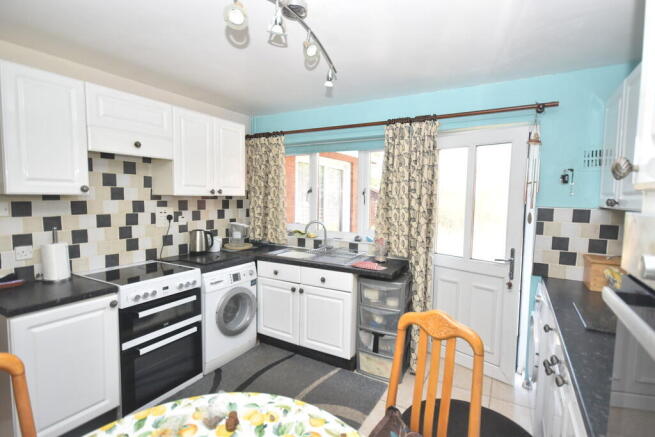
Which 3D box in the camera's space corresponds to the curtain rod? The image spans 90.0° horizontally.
[{"bbox_3d":[0.335,-0.855,2.973,2.887,0.048,0.055,3,5,30],"label":"curtain rod"}]

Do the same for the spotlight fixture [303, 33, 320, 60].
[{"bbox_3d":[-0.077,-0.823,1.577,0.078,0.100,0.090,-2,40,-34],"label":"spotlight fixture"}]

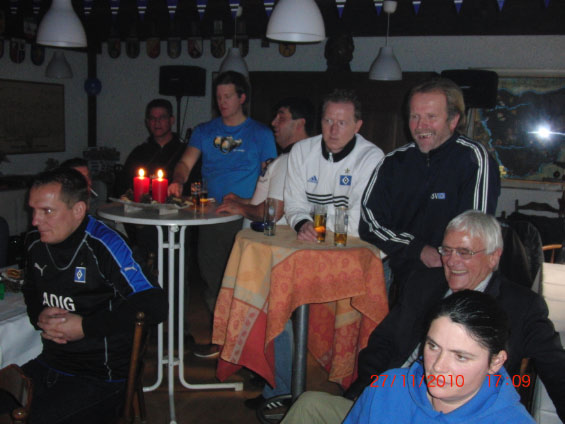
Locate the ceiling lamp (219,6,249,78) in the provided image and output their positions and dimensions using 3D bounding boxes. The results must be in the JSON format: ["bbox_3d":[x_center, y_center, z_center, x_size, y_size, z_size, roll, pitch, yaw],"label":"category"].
[{"bbox_3d":[-0.414,-1.501,5.357,0.285,0.622,0.285,2,7,0],"label":"ceiling lamp"}]

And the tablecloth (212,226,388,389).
[{"bbox_3d":[0.067,0.379,2.530,0.690,0.570,0.660,2,7,0],"label":"tablecloth"}]

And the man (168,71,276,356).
[{"bbox_3d":[-0.333,0.077,3.508,0.600,1.742,0.480,3,7,11],"label":"man"}]

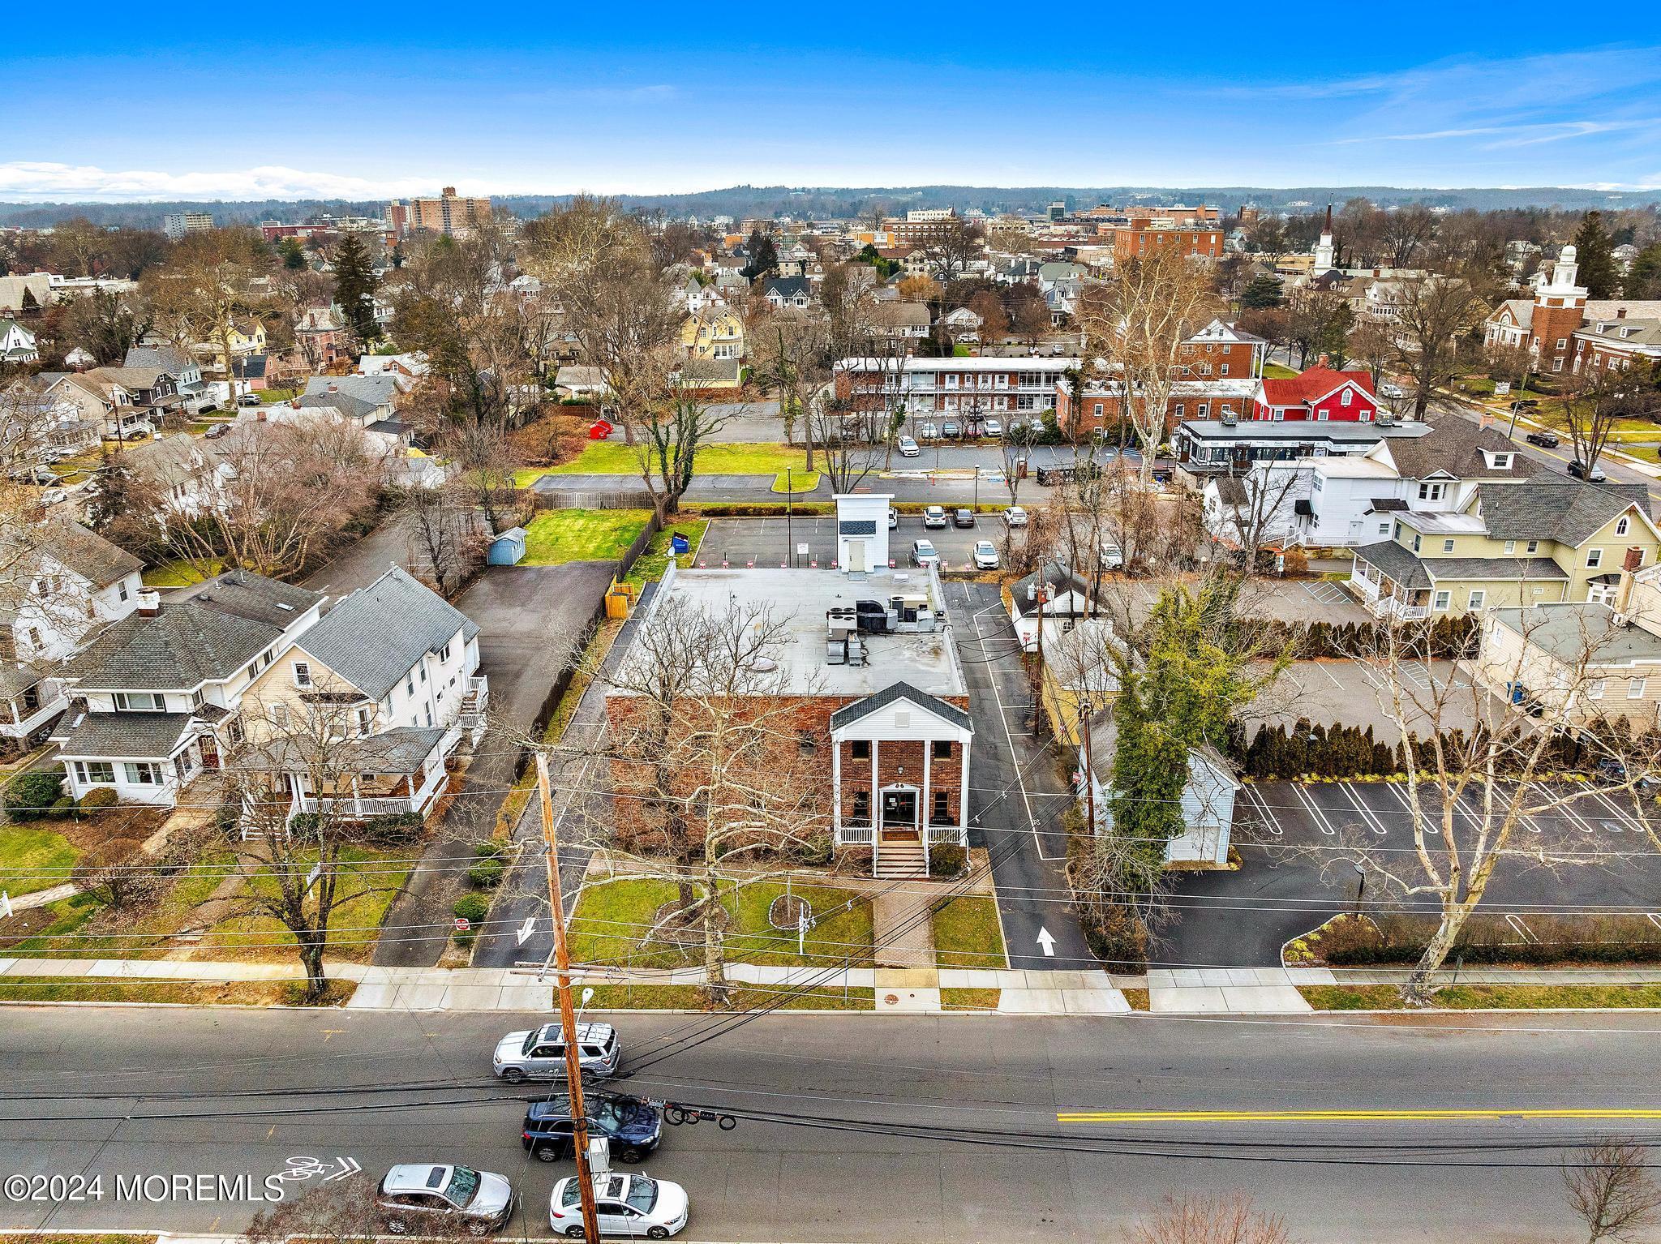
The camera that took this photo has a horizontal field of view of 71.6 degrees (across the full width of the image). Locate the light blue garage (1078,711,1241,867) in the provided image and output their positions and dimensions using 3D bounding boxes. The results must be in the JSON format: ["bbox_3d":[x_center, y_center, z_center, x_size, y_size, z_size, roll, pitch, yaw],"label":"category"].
[{"bbox_3d":[16.654,7.684,59.751,6.700,7.000,7.400,0,20,1],"label":"light blue garage"}]

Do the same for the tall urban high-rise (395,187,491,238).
[{"bbox_3d":[-348.307,-363.778,1040.337,72.000,50.000,24.000,0,20,1],"label":"tall urban high-rise"}]

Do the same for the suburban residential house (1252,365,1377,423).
[{"bbox_3d":[71.087,-33.292,170.281,16.000,8.000,12.500,0,20,1],"label":"suburban residential house"}]

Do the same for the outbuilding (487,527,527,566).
[{"bbox_3d":[-30.496,-7.178,108.332,2.700,2.650,3.900,0,20,1],"label":"outbuilding"}]

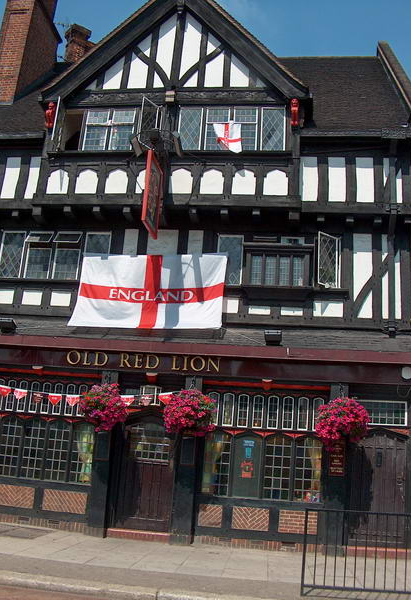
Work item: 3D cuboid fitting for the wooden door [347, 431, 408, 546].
[{"bbox_3d":[3.021,3.319,11.222,1.000,1.980,0.120,2,-15,8],"label":"wooden door"}]

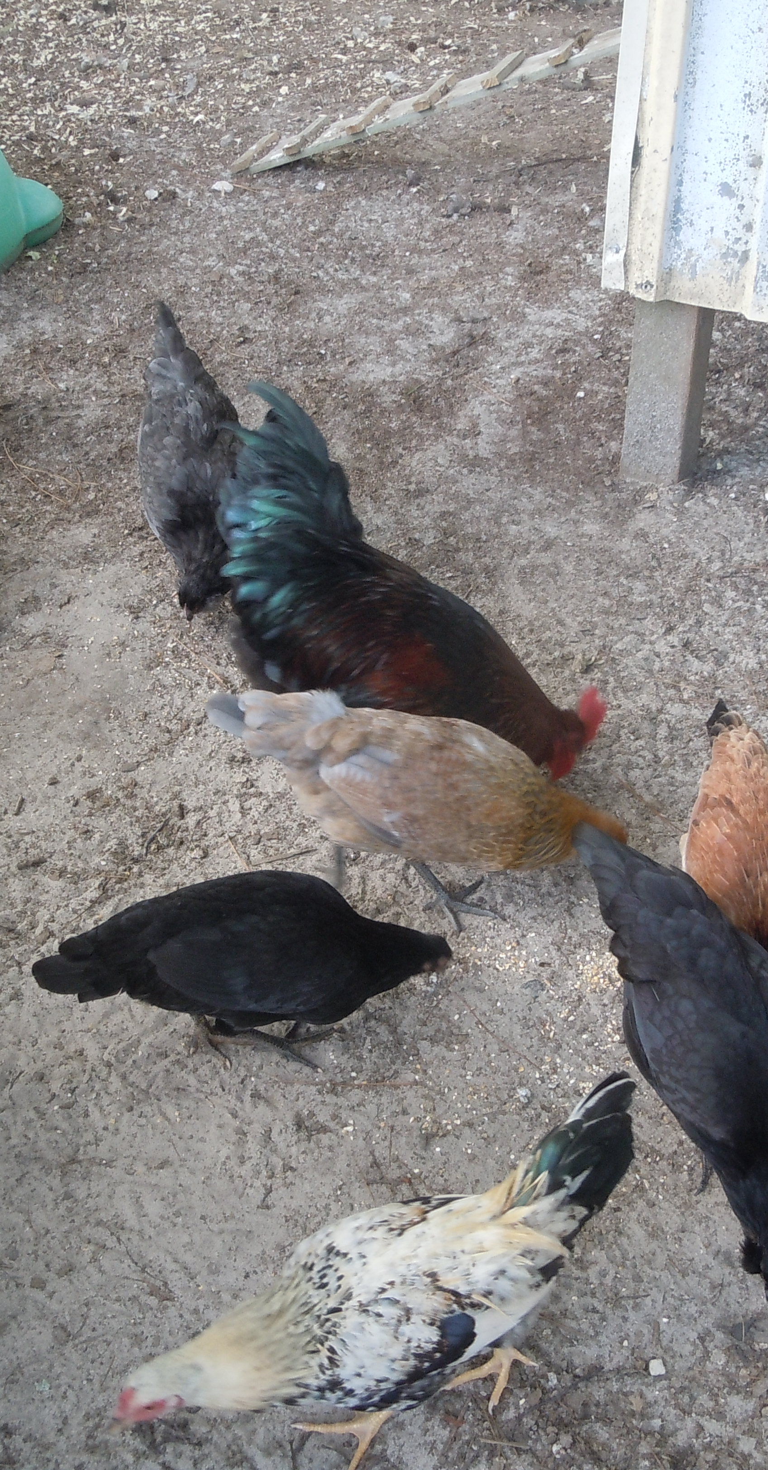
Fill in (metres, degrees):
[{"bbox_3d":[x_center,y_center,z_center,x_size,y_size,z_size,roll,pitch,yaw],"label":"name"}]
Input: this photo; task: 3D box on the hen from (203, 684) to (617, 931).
[{"bbox_3d":[0.043,0.059,1.893,0.424,0.260,0.160,-4,33,-6],"label":"hen"}]

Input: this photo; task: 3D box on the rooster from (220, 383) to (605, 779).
[{"bbox_3d":[0.027,-0.162,2.118,0.484,0.390,0.210,23,39,31],"label":"rooster"}]

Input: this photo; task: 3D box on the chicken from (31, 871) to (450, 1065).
[{"bbox_3d":[-0.121,0.211,1.709,0.390,0.200,0.150,-10,34,-16],"label":"chicken"}]

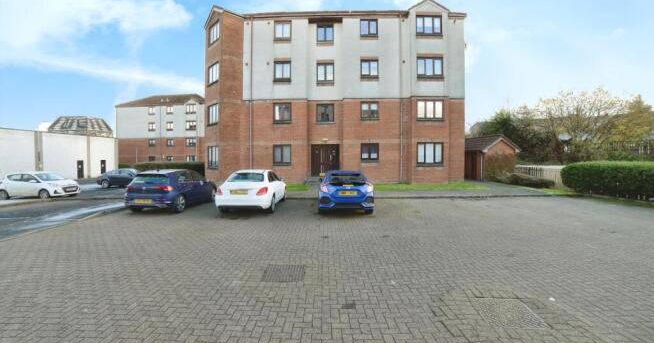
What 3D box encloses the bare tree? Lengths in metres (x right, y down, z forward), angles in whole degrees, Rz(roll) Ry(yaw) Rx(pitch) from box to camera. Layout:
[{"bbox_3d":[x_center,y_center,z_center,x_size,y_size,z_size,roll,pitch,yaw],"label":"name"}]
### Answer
[{"bbox_3d":[26.000,-4.500,26.000,7.200,7.800,6.800,0,2,0],"label":"bare tree"}]

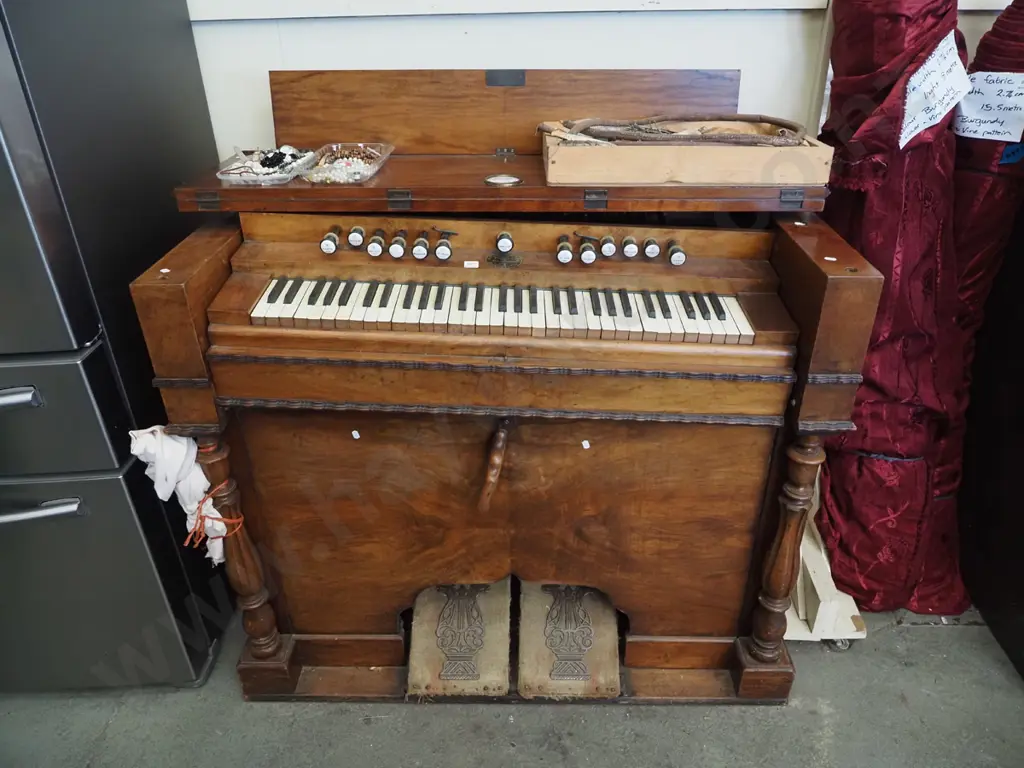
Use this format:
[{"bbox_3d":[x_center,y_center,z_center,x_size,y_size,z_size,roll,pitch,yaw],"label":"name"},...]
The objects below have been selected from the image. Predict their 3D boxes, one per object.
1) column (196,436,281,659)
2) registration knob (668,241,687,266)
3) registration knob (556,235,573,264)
[{"bbox_3d":[-0.547,0.326,1.414,0.073,0.588,0.073,0,29,1],"label":"column"},{"bbox_3d":[0.303,-0.247,1.319,0.030,0.030,0.066,2,37,-1],"label":"registration knob"},{"bbox_3d":[0.096,-0.248,1.294,0.031,0.031,0.074,2,36,-1],"label":"registration knob"}]

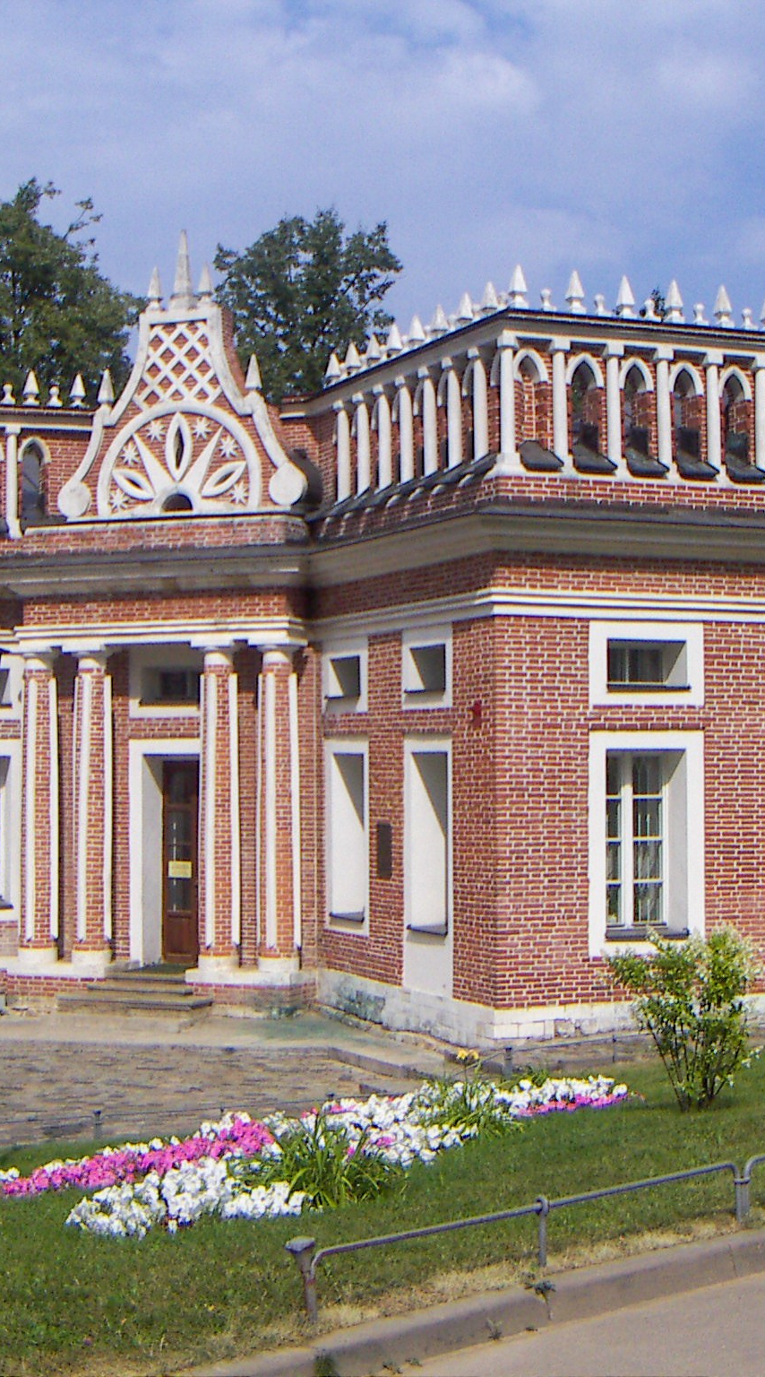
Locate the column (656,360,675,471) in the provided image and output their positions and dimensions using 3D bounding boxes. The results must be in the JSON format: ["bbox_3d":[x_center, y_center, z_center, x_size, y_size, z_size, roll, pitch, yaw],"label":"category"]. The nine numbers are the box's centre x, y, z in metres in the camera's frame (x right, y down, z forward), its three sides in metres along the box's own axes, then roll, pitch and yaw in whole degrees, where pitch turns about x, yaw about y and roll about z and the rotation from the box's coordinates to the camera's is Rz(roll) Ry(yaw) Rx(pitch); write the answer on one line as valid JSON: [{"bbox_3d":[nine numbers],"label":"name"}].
[{"bbox_3d":[3.402,-3.286,25.542,0.154,1.311,0.154,1,-2,-23],"label":"column"}]

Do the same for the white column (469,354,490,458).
[{"bbox_3d":[1.141,-3.297,25.003,0.200,1.375,0.200,1,-2,-24],"label":"white column"}]

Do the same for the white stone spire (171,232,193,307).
[{"bbox_3d":[-2.962,-6.200,31.406,0.240,1.090,0.240,-1,-3,23],"label":"white stone spire"}]

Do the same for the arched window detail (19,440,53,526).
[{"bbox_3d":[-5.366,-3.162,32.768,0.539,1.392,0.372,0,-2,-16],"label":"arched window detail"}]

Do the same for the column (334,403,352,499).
[{"bbox_3d":[-0.549,-3.329,29.844,0.180,1.360,0.180,1,-3,-22],"label":"column"}]

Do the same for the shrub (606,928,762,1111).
[{"bbox_3d":[2.064,2.260,14.500,1.010,1.206,0.959,0,-2,0],"label":"shrub"}]

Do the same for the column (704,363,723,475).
[{"bbox_3d":[4.097,-3.321,26.200,0.180,1.370,0.180,1,-3,-22],"label":"column"}]

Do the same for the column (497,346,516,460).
[{"bbox_3d":[1.456,-3.323,24.698,0.154,1.293,0.154,1,-2,-23],"label":"column"}]

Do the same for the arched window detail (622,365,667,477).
[{"bbox_3d":[3.101,-3.185,25.257,0.595,1.340,0.280,1,-2,-24],"label":"arched window detail"}]

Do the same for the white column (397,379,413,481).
[{"bbox_3d":[0.314,-3.431,28.390,0.172,1.303,0.172,1,-2,-23],"label":"white column"}]

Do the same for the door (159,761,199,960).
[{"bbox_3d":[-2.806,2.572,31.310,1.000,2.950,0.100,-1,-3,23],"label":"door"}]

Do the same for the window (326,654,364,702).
[{"bbox_3d":[-0.447,-0.130,29.477,0.216,0.627,1.127,1,-2,-23],"label":"window"}]

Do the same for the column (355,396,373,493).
[{"bbox_3d":[-0.246,-3.265,28.659,0.154,1.225,0.154,1,-2,-23],"label":"column"}]

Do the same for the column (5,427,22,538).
[{"bbox_3d":[-5.583,-3.100,32.066,0.180,1.600,0.180,1,-3,-22],"label":"column"}]

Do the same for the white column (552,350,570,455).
[{"bbox_3d":[2.194,-3.486,26.022,0.172,1.284,0.172,1,-2,-23],"label":"white column"}]

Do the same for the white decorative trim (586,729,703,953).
[{"bbox_3d":[3.118,1.812,24.944,1.550,2.619,0.120,1,-2,-23],"label":"white decorative trim"}]

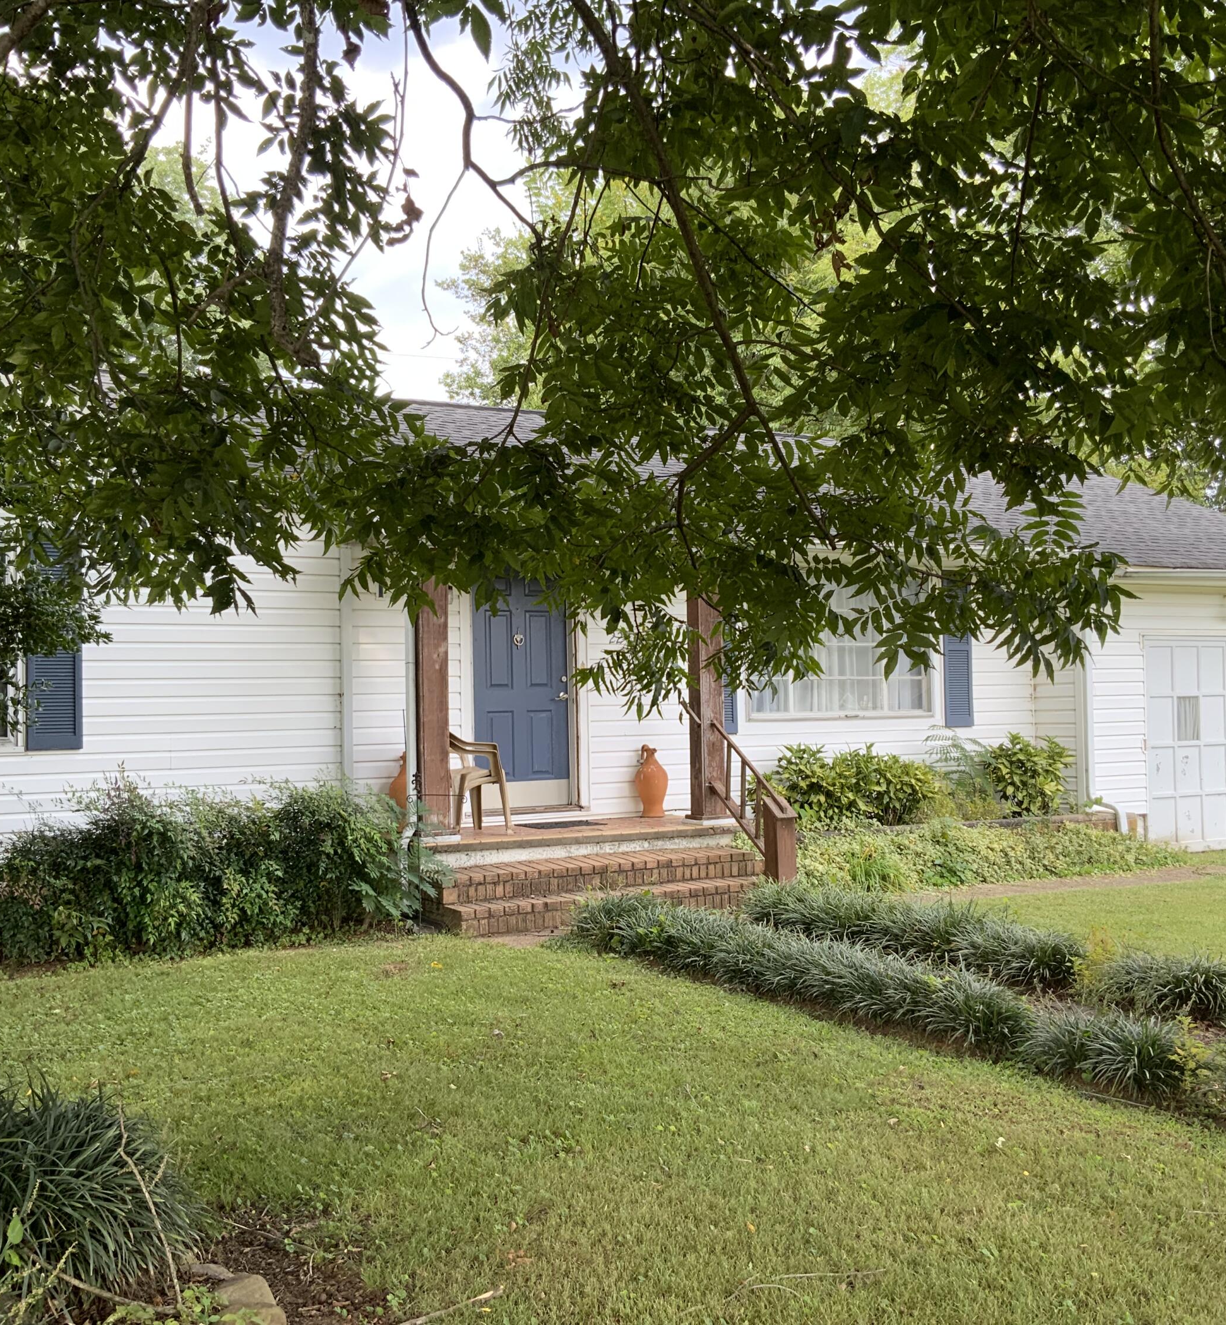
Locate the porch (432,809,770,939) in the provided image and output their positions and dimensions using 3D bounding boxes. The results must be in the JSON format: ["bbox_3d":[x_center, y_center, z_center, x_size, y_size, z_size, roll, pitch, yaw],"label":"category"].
[{"bbox_3d":[-0.253,1.510,10.916,2.809,0.497,2.221,0,-2,-29],"label":"porch"}]

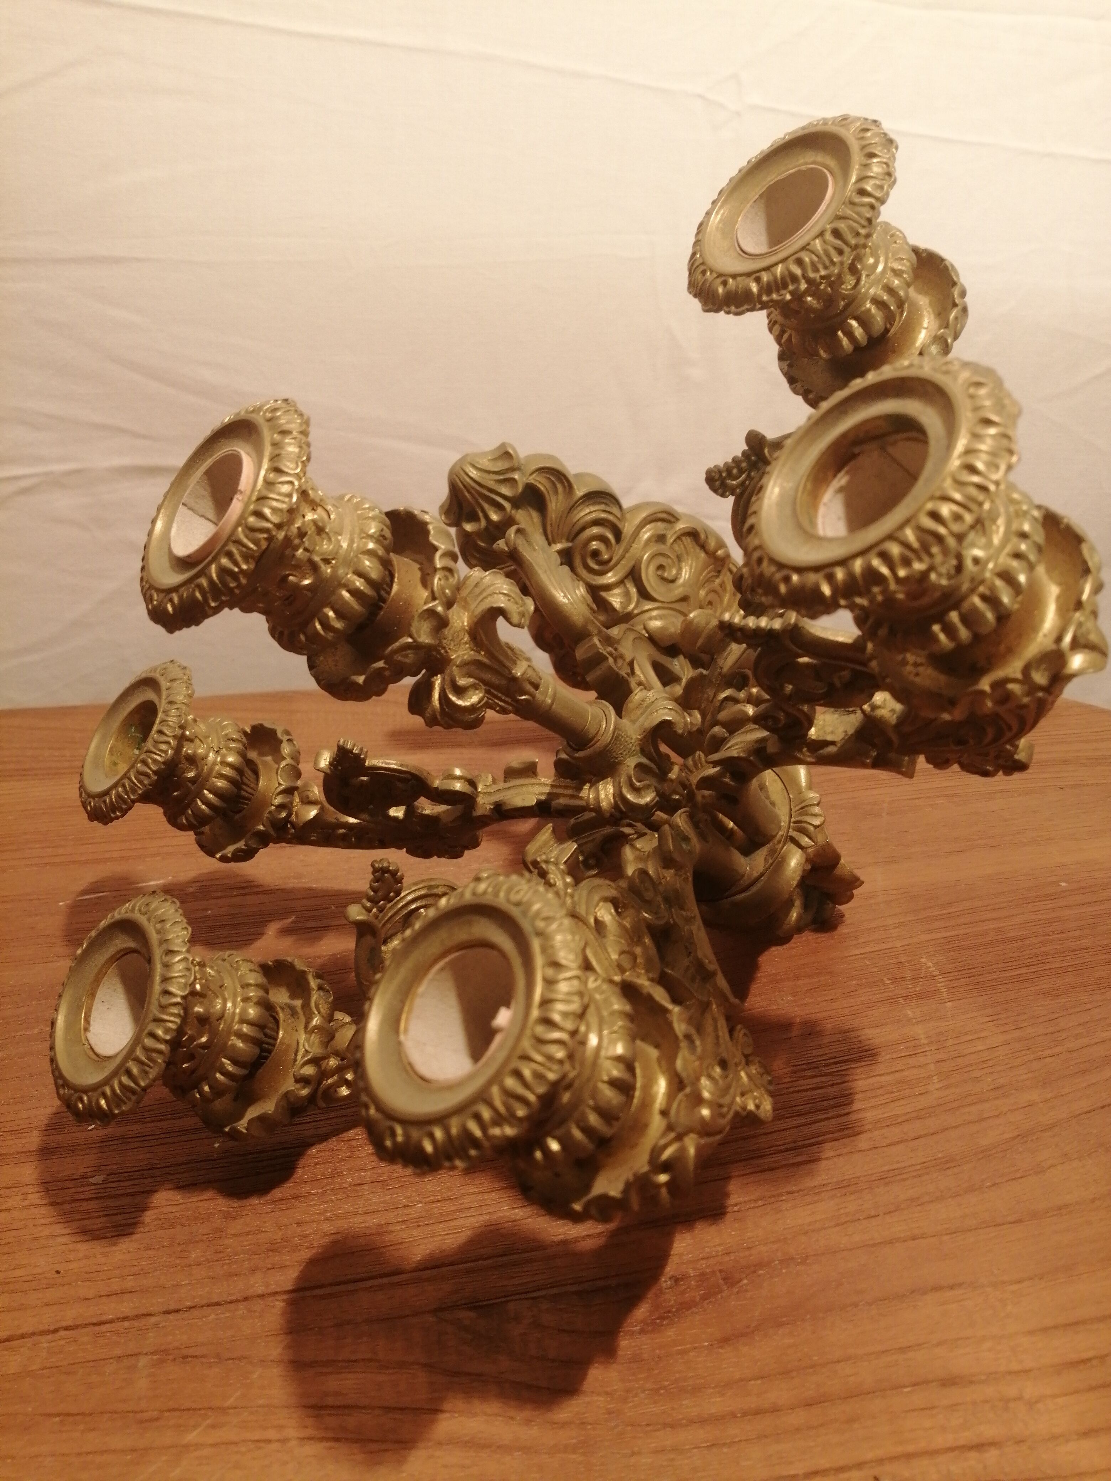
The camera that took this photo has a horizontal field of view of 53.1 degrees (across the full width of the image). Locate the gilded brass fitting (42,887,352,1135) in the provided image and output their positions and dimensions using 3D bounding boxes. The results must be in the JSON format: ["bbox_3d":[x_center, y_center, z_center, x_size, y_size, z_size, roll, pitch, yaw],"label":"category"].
[{"bbox_3d":[-0.085,0.070,0.273,0.057,0.053,0.053,32,0,-43],"label":"gilded brass fitting"}]

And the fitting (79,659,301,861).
[{"bbox_3d":[-0.110,0.010,0.345,0.054,0.053,0.053,34,0,-41],"label":"fitting"}]

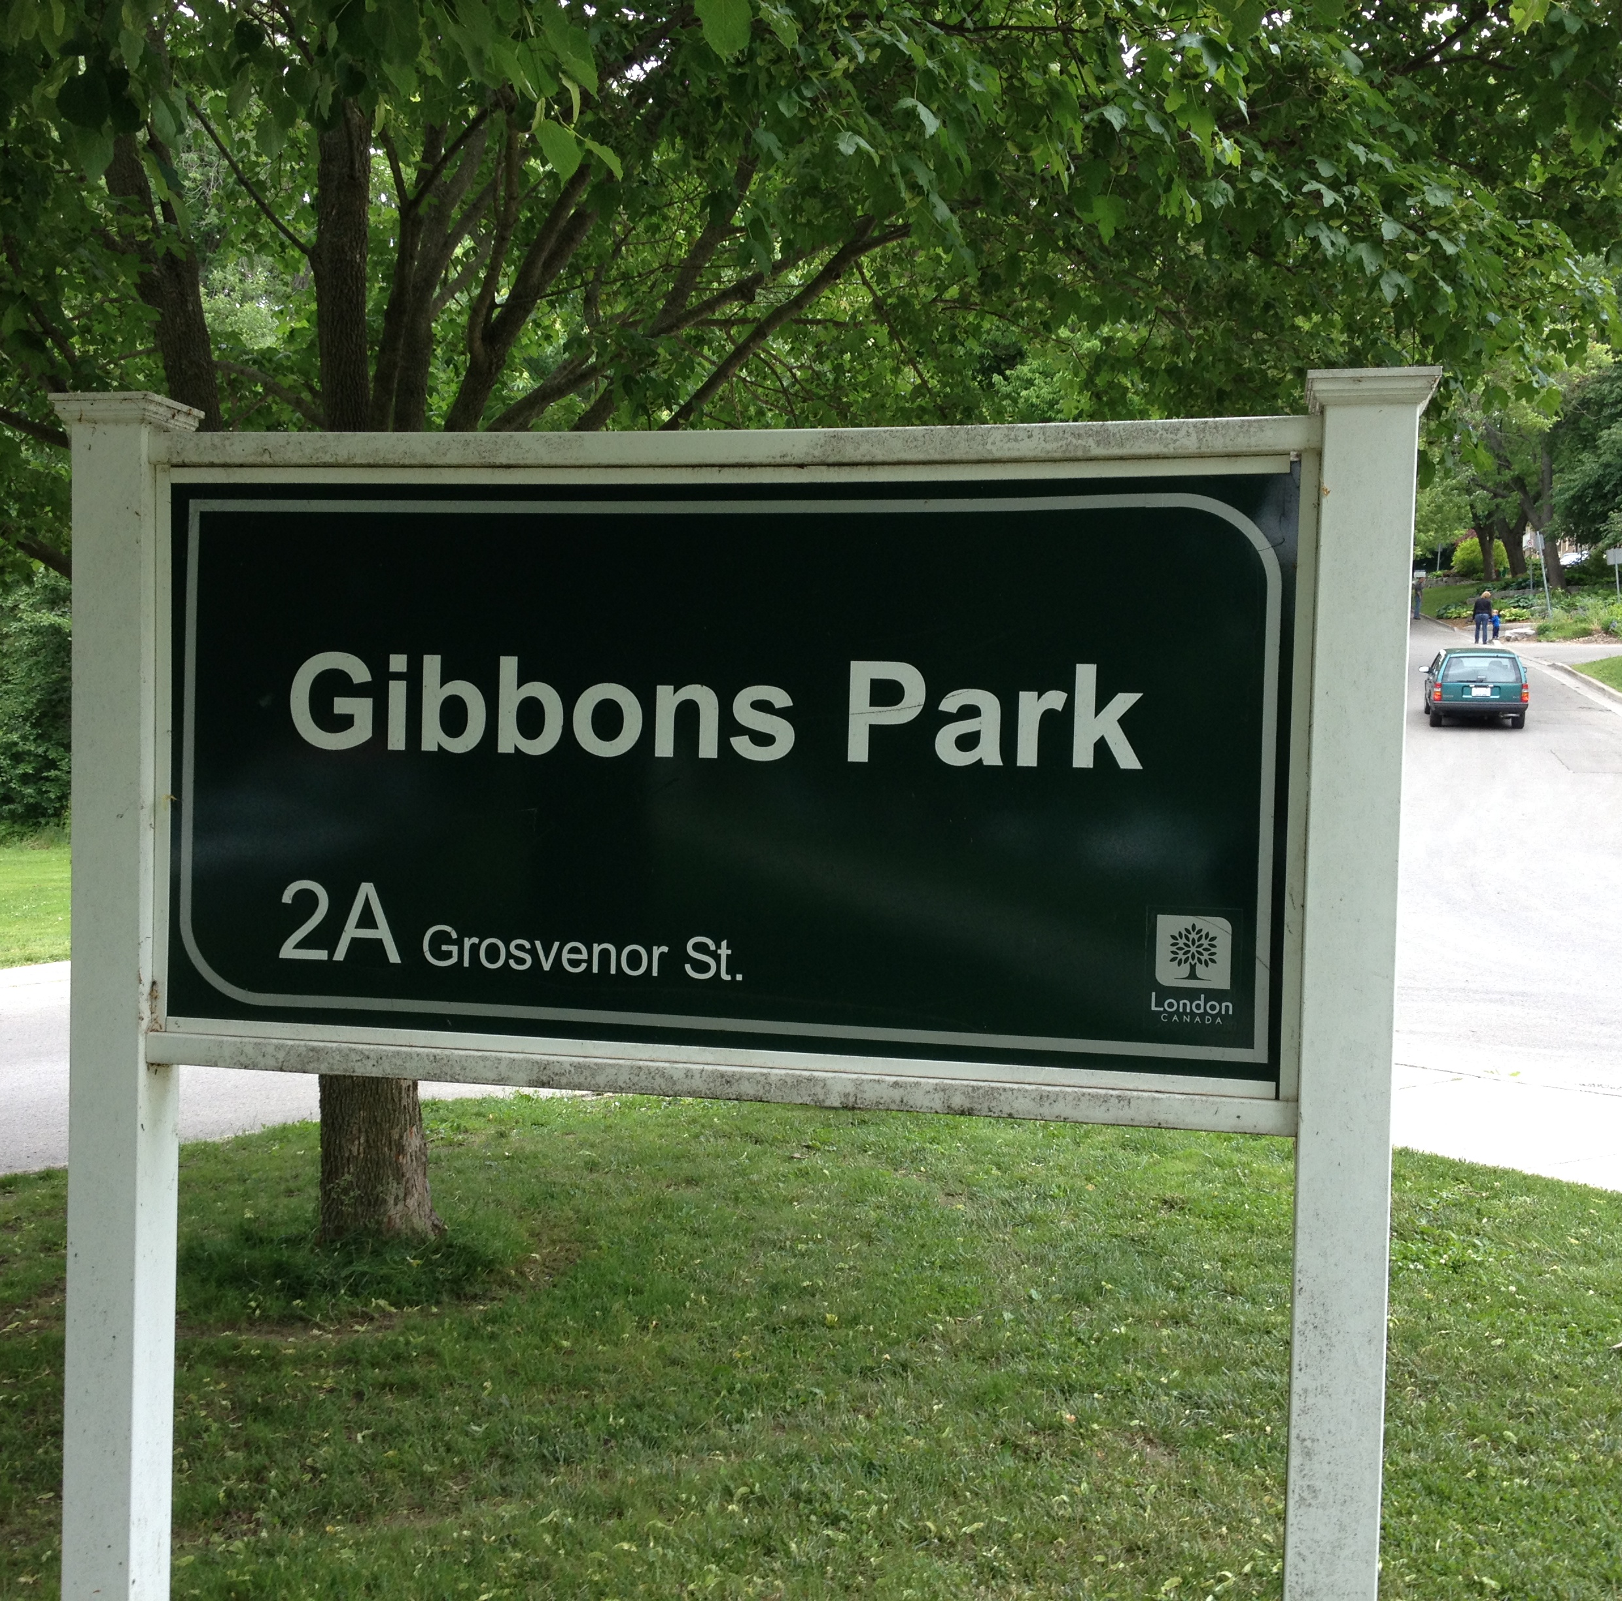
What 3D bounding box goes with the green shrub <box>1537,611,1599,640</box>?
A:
[{"bbox_3d":[22.907,-5.288,65.300,1.800,0.850,1.300,2,2,17],"label":"green shrub"}]

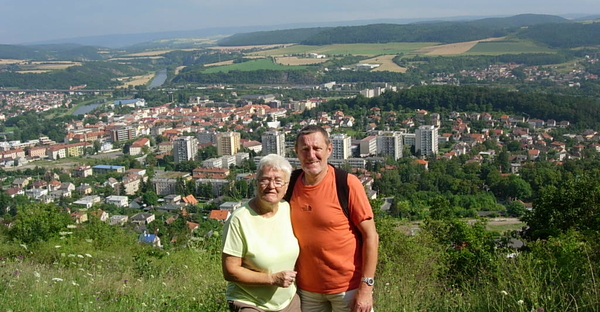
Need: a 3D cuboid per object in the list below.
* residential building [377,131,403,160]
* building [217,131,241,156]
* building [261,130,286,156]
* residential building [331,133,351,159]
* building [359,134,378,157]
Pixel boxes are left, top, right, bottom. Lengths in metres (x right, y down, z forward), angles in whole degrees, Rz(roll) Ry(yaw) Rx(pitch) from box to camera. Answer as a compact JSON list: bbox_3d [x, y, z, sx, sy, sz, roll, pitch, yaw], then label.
[{"bbox_3d":[93.920,-9.470,690.680,19.500,29.500,20.500,3,12,27],"label":"residential building"},{"bbox_3d":[-81.950,-12.080,775.790,18.300,29.500,18.800,4,12,28],"label":"building"},{"bbox_3d":[-28.880,-12.580,754.790,18.300,29.500,18.800,4,12,28],"label":"building"},{"bbox_3d":[43.370,-7.130,696.550,17.300,29.500,18.800,4,12,28],"label":"residential building"},{"bbox_3d":[76.600,-9.830,728.700,10.200,17.900,29.000,2,11,24],"label":"building"}]

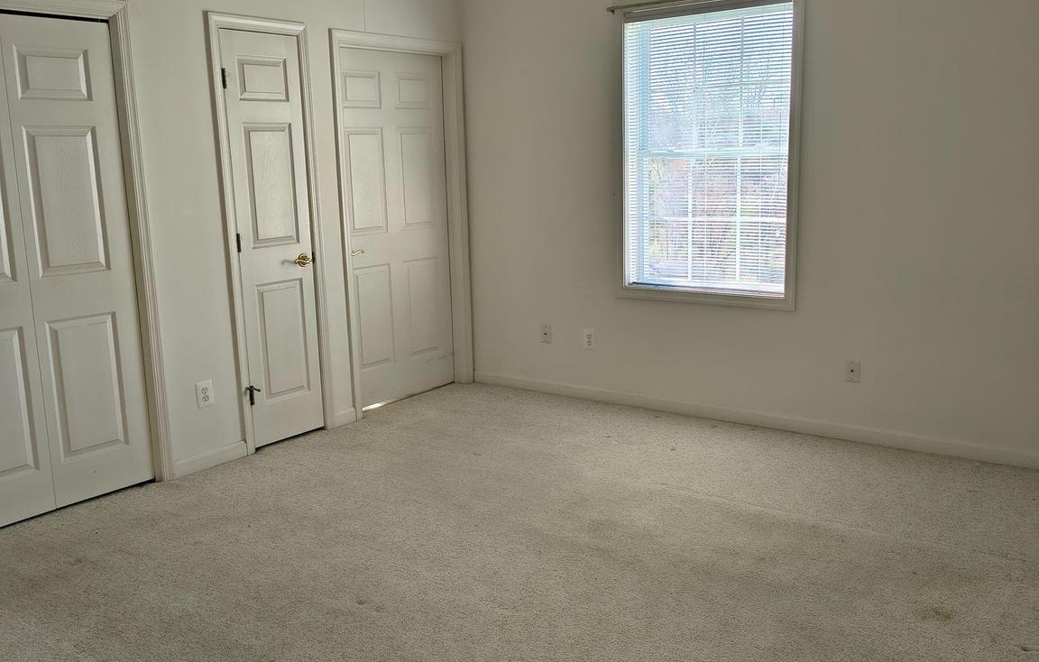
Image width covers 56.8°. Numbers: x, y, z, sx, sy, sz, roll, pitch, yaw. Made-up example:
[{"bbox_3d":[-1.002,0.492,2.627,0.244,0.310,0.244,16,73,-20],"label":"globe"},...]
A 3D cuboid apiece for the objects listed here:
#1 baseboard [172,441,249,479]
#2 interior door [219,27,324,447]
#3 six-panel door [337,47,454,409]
[{"bbox_3d":[-1.486,0.616,4.625,0.015,0.078,0.400,6,13,37],"label":"baseboard"},{"bbox_3d":[-1.237,-0.444,4.842,0.040,2.032,0.460,6,13,37],"label":"interior door"},{"bbox_3d":[-0.740,-0.595,5.624,0.040,2.027,0.900,6,13,37],"label":"six-panel door"}]

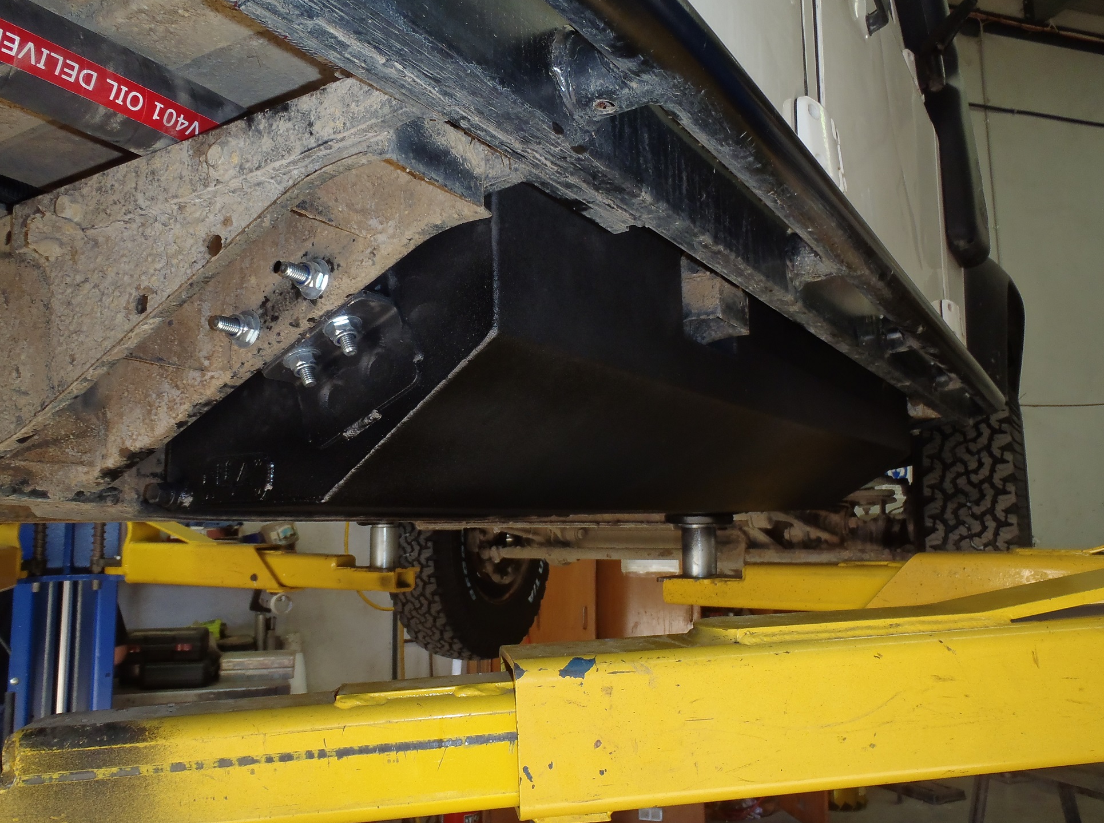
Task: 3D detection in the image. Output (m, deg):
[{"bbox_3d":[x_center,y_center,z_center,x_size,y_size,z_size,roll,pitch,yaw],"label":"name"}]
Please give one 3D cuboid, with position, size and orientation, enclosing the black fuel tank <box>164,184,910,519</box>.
[{"bbox_3d":[0.194,-0.002,1.218,0.310,0.262,1.420,-4,-7,31],"label":"black fuel tank"}]

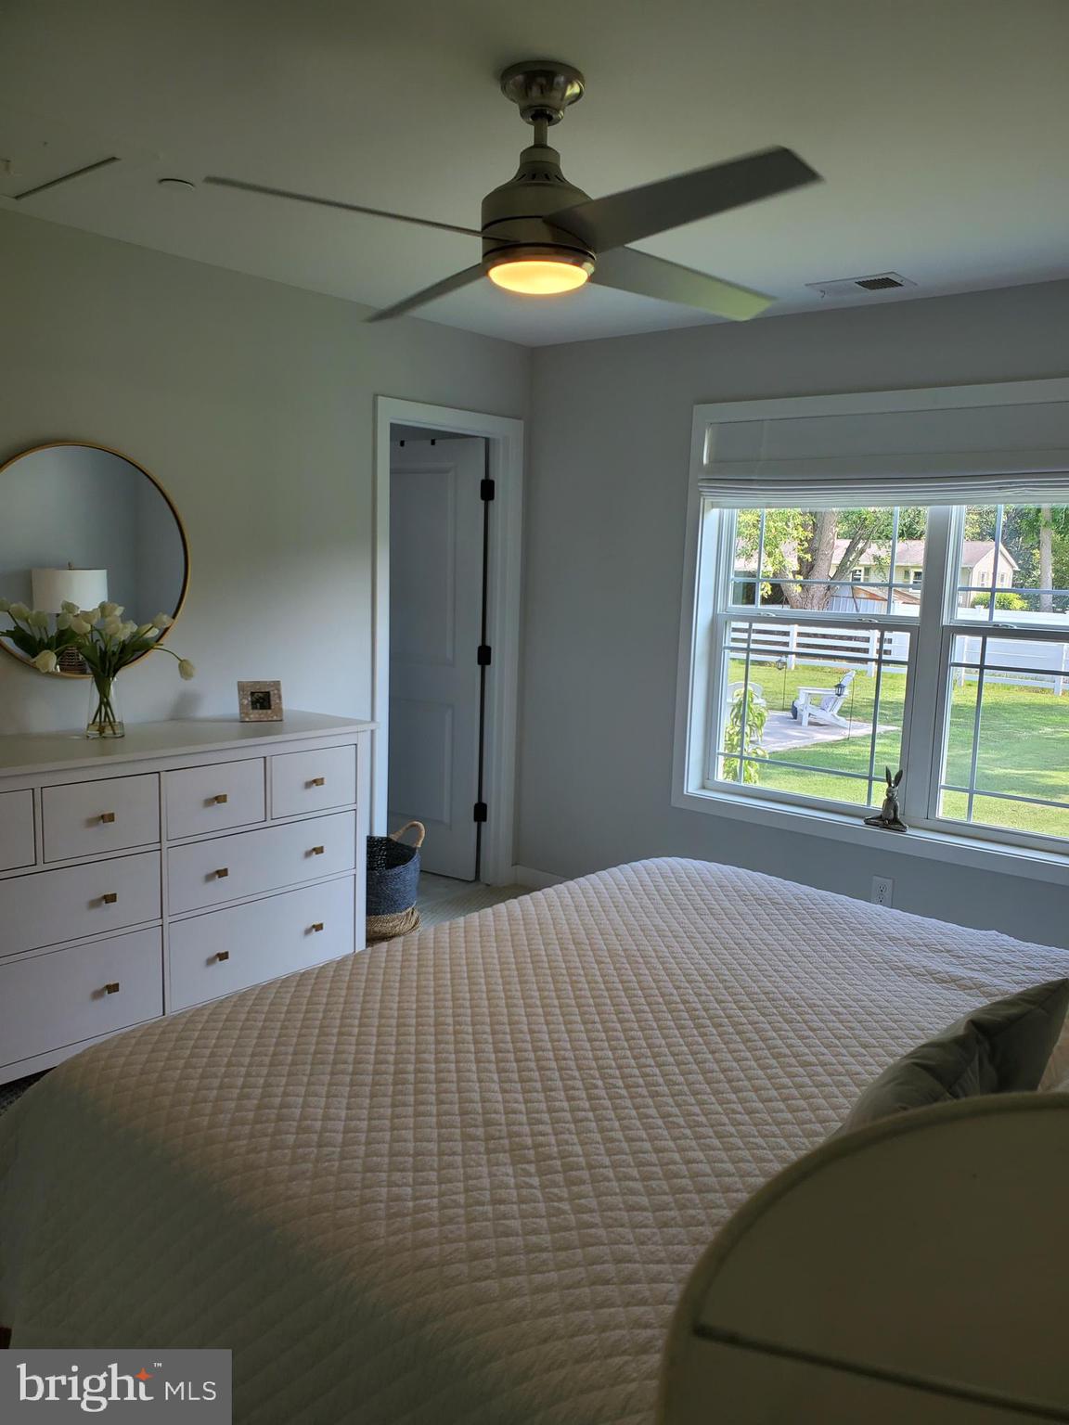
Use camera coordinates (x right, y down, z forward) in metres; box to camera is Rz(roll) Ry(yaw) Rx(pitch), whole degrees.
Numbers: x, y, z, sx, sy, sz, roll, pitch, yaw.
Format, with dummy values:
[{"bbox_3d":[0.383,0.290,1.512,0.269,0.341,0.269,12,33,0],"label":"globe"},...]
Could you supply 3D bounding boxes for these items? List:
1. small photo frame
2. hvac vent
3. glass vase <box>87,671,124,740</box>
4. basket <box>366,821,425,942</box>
[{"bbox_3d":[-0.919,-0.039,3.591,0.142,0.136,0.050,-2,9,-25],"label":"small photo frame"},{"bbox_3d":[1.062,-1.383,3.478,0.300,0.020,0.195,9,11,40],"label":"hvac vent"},{"bbox_3d":[-1.287,-0.021,3.213,0.105,0.185,0.105,9,11,40],"label":"glass vase"},{"bbox_3d":[-0.647,0.704,4.228,0.380,0.410,0.390,9,11,40],"label":"basket"}]

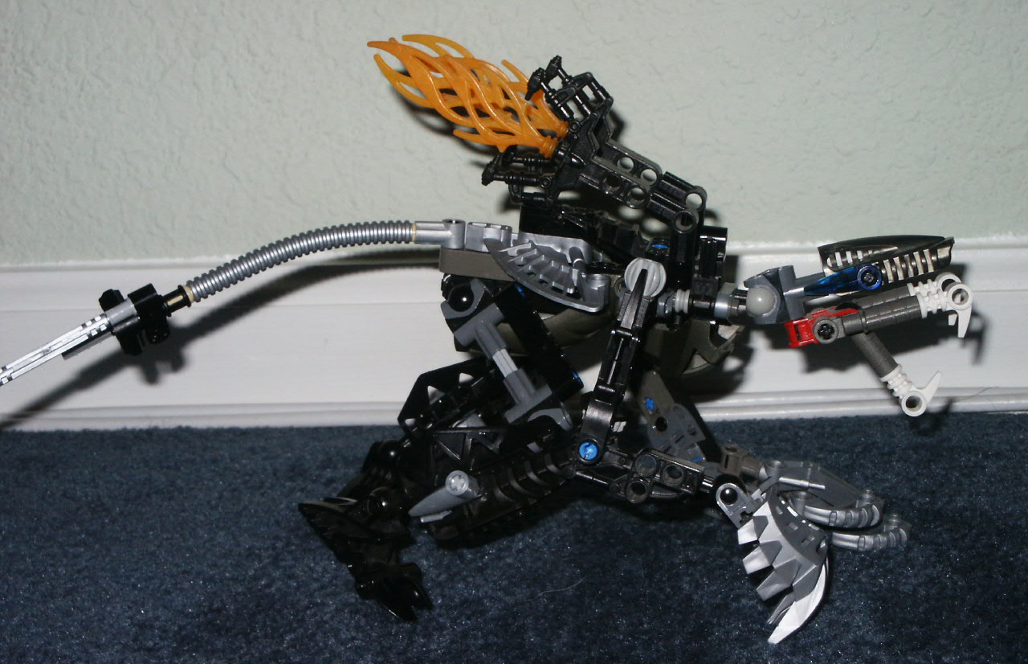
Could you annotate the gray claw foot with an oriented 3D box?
[{"bbox_3d":[0.089,0.058,0.583,0.058,0.040,0.085,3,15,15],"label":"gray claw foot"}]

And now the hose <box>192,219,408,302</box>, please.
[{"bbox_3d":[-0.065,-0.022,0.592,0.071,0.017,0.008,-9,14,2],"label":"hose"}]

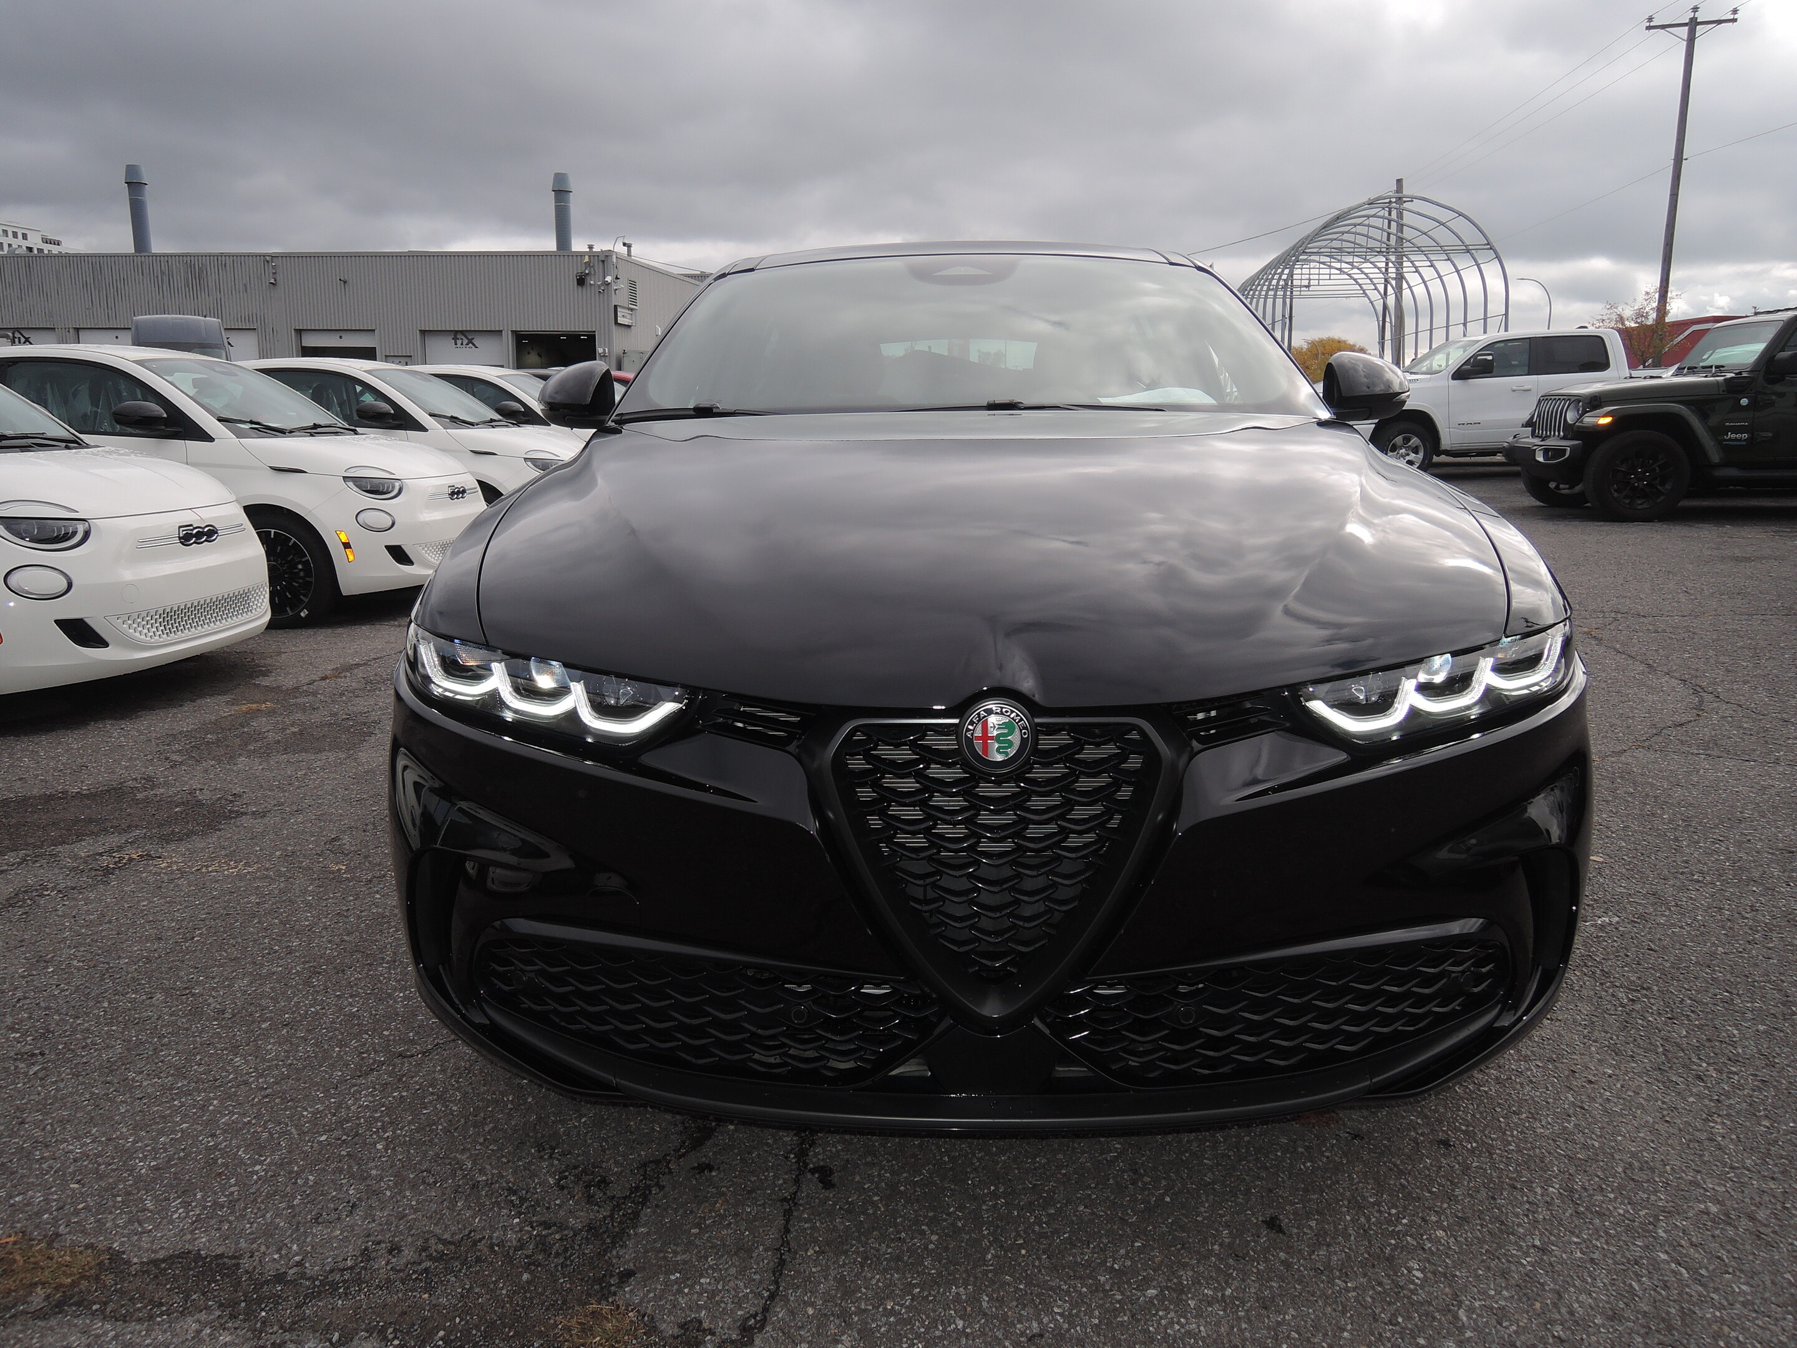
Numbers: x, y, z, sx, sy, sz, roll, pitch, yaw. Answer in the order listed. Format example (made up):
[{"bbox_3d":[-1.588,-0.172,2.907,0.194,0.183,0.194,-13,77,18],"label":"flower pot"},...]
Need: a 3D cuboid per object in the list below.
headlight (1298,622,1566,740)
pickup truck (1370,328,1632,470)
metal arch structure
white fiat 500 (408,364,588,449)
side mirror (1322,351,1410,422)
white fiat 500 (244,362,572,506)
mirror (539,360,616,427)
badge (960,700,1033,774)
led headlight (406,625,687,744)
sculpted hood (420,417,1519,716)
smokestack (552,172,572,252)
[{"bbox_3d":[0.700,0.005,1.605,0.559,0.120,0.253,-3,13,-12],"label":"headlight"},{"bbox_3d":[9.091,-3.902,18.097,5.900,1.970,2.080,0,13,3],"label":"pickup truck"},{"bbox_3d":[12.509,-9.741,35.913,5.200,5.600,14.200,1,13,7],"label":"metal arch structure"},{"bbox_3d":[-3.850,-2.287,12.340,3.630,1.527,1.690,1,13,5],"label":"white fiat 500"},{"bbox_3d":[1.116,-0.679,2.950,0.205,0.165,0.160,0,13,2],"label":"side mirror"},{"bbox_3d":[-4.045,-1.745,9.899,3.630,1.527,1.690,1,13,5],"label":"white fiat 500"},{"bbox_3d":[-0.779,-0.678,3.021,0.205,0.165,0.160,0,13,2],"label":"mirror"},{"bbox_3d":[0.108,0.068,1.363,0.079,0.079,0.020,0,13,2],"label":"badge"},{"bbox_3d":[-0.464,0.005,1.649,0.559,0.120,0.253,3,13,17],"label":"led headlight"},{"bbox_3d":[0.129,-0.241,1.936,1.500,0.310,1.270,0,13,2],"label":"sculpted hood"},{"bbox_3d":[-12.666,-17.489,47.312,0.780,3.050,0.780,0,12,0],"label":"smokestack"}]

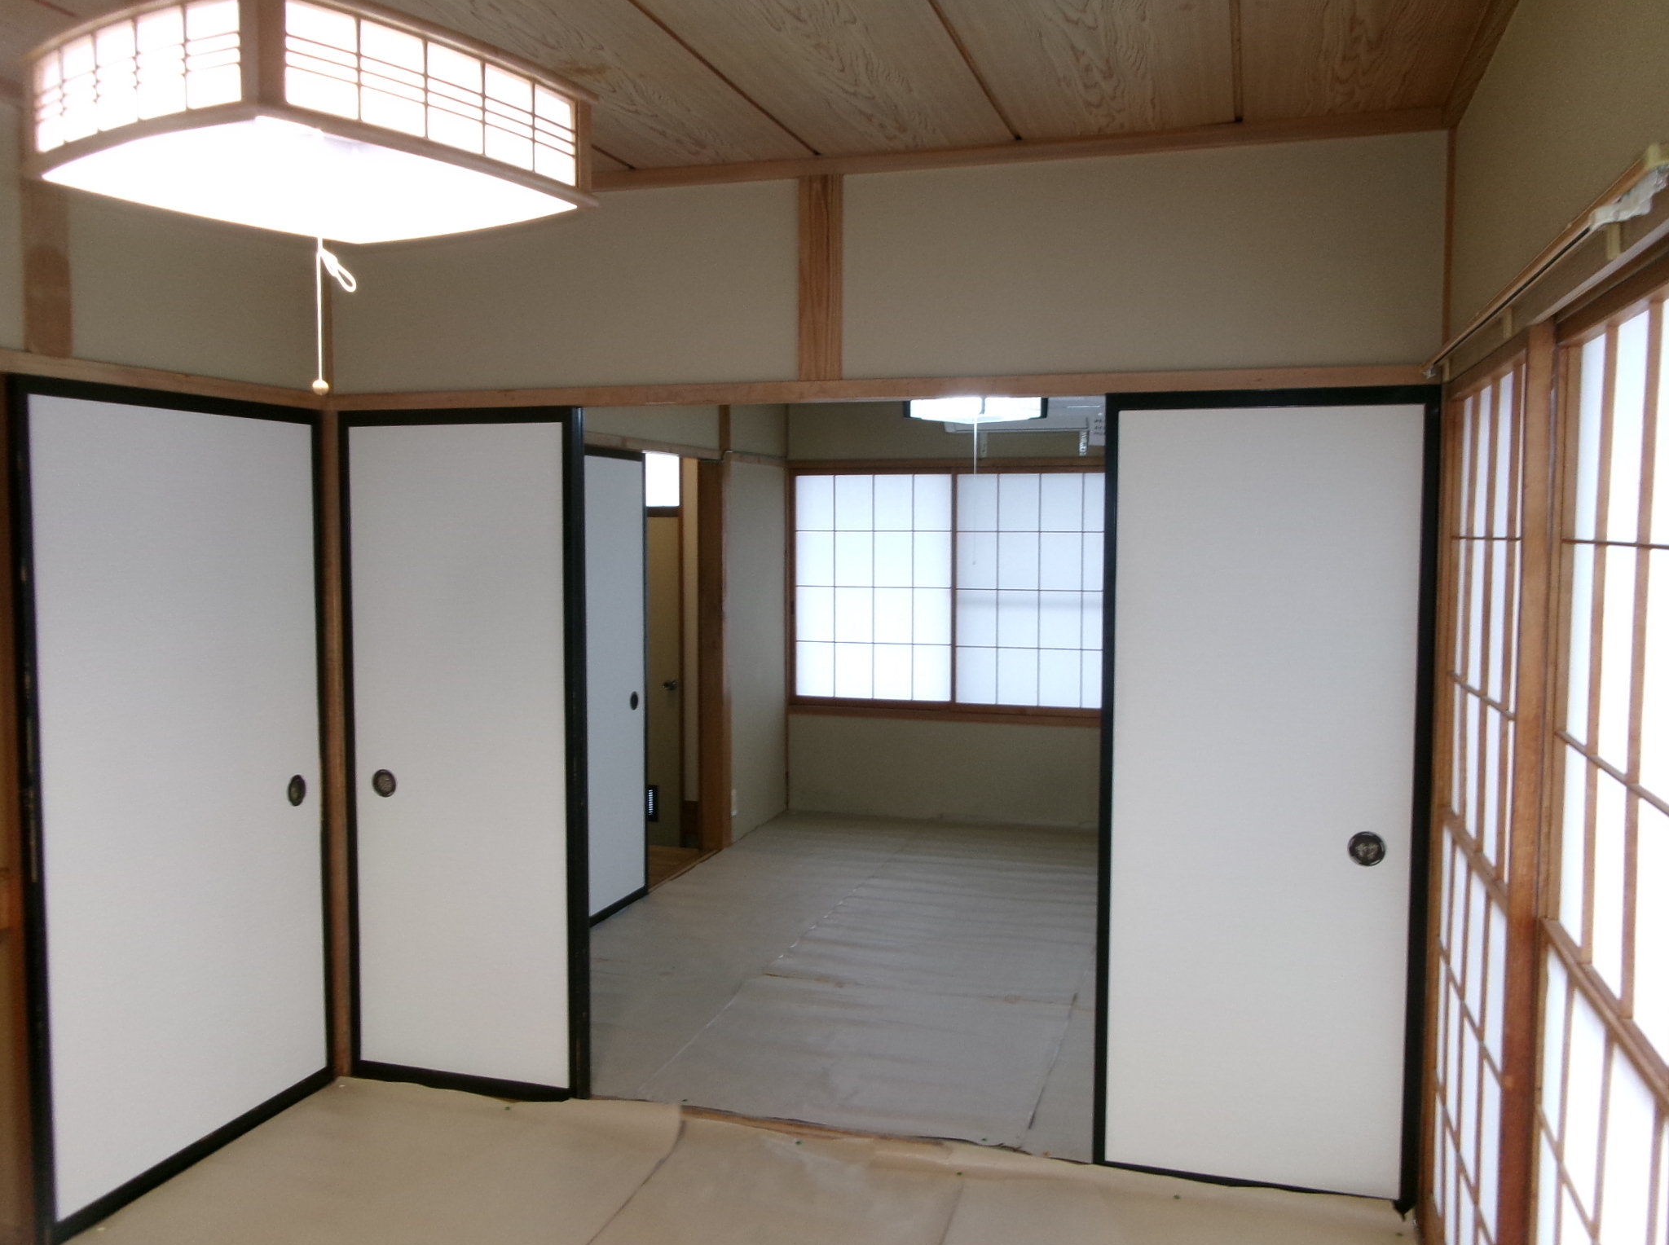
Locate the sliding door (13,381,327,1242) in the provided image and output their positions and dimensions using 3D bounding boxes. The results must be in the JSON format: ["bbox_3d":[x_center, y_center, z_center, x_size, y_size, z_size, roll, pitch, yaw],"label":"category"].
[{"bbox_3d":[-1.469,0.362,3.089,0.031,1.756,0.902,1,4,17],"label":"sliding door"}]

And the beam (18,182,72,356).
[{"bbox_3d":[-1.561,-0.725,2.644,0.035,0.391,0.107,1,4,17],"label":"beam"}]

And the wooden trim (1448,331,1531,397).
[{"bbox_3d":[1.142,-0.436,2.325,0.045,0.037,0.800,1,4,17],"label":"wooden trim"}]

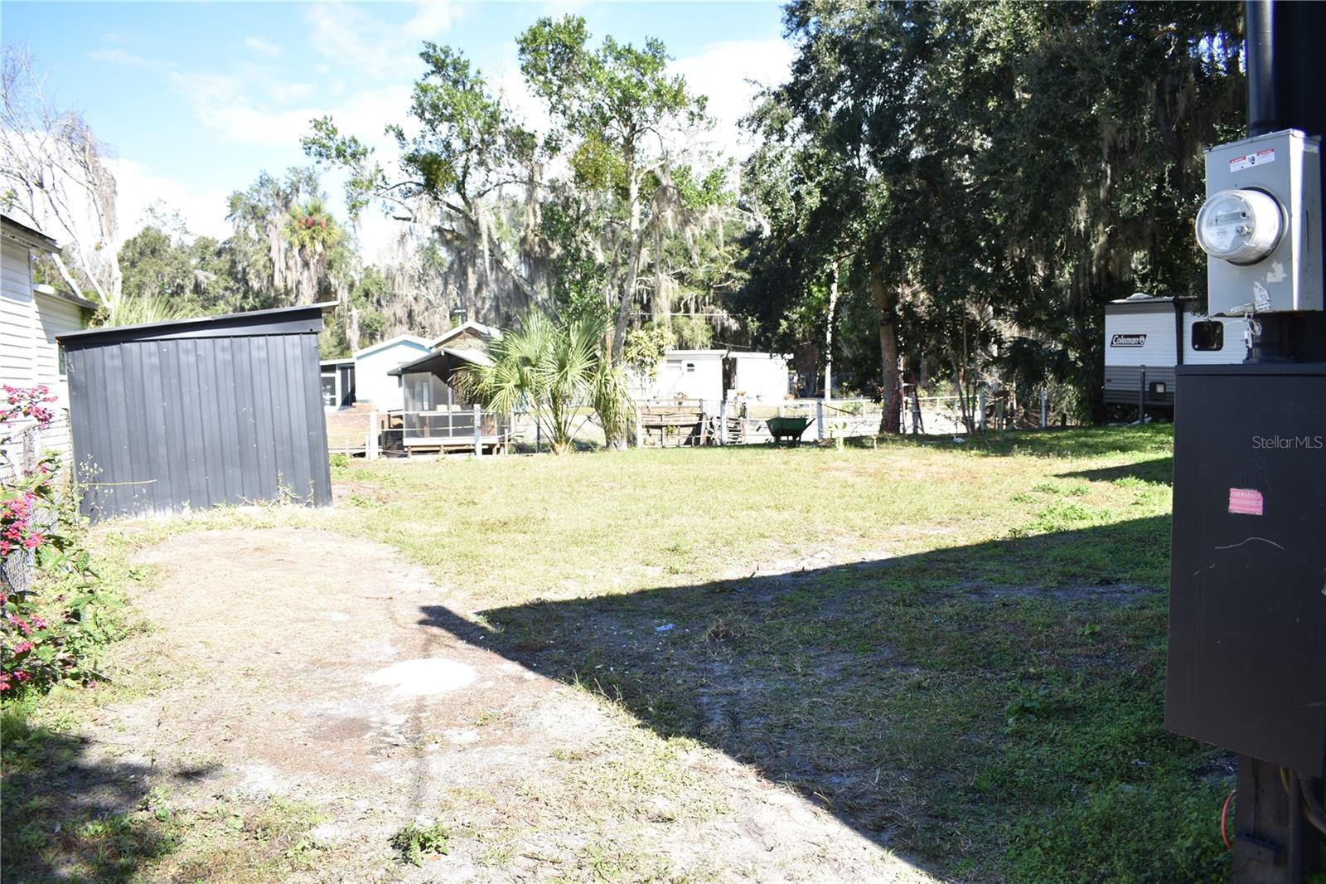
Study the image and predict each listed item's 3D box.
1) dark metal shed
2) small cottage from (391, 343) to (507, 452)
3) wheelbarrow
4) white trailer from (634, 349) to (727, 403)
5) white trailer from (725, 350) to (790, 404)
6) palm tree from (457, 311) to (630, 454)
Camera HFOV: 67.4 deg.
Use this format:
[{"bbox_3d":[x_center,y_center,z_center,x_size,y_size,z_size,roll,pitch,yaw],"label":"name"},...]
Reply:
[{"bbox_3d":[-6.348,-0.437,14.184,3.300,2.600,2.600,-4,4,-18],"label":"dark metal shed"},{"bbox_3d":[-6.631,-1.237,30.670,3.200,3.100,4.200,-1,3,-18],"label":"small cottage"},{"bbox_3d":[3.104,-0.285,24.222,1.400,0.700,0.680,-3,4,-41],"label":"wheelbarrow"},{"bbox_3d":[0.749,-3.506,56.392,5.600,3.100,3.200,-1,3,-9],"label":"white trailer"},{"bbox_3d":[5.599,-3.637,58.388,3.500,3.100,4.500,-1,3,-9],"label":"white trailer"},{"bbox_3d":[-2.700,-1.390,23.259,3.900,3.200,3.500,0,3,0],"label":"palm tree"}]

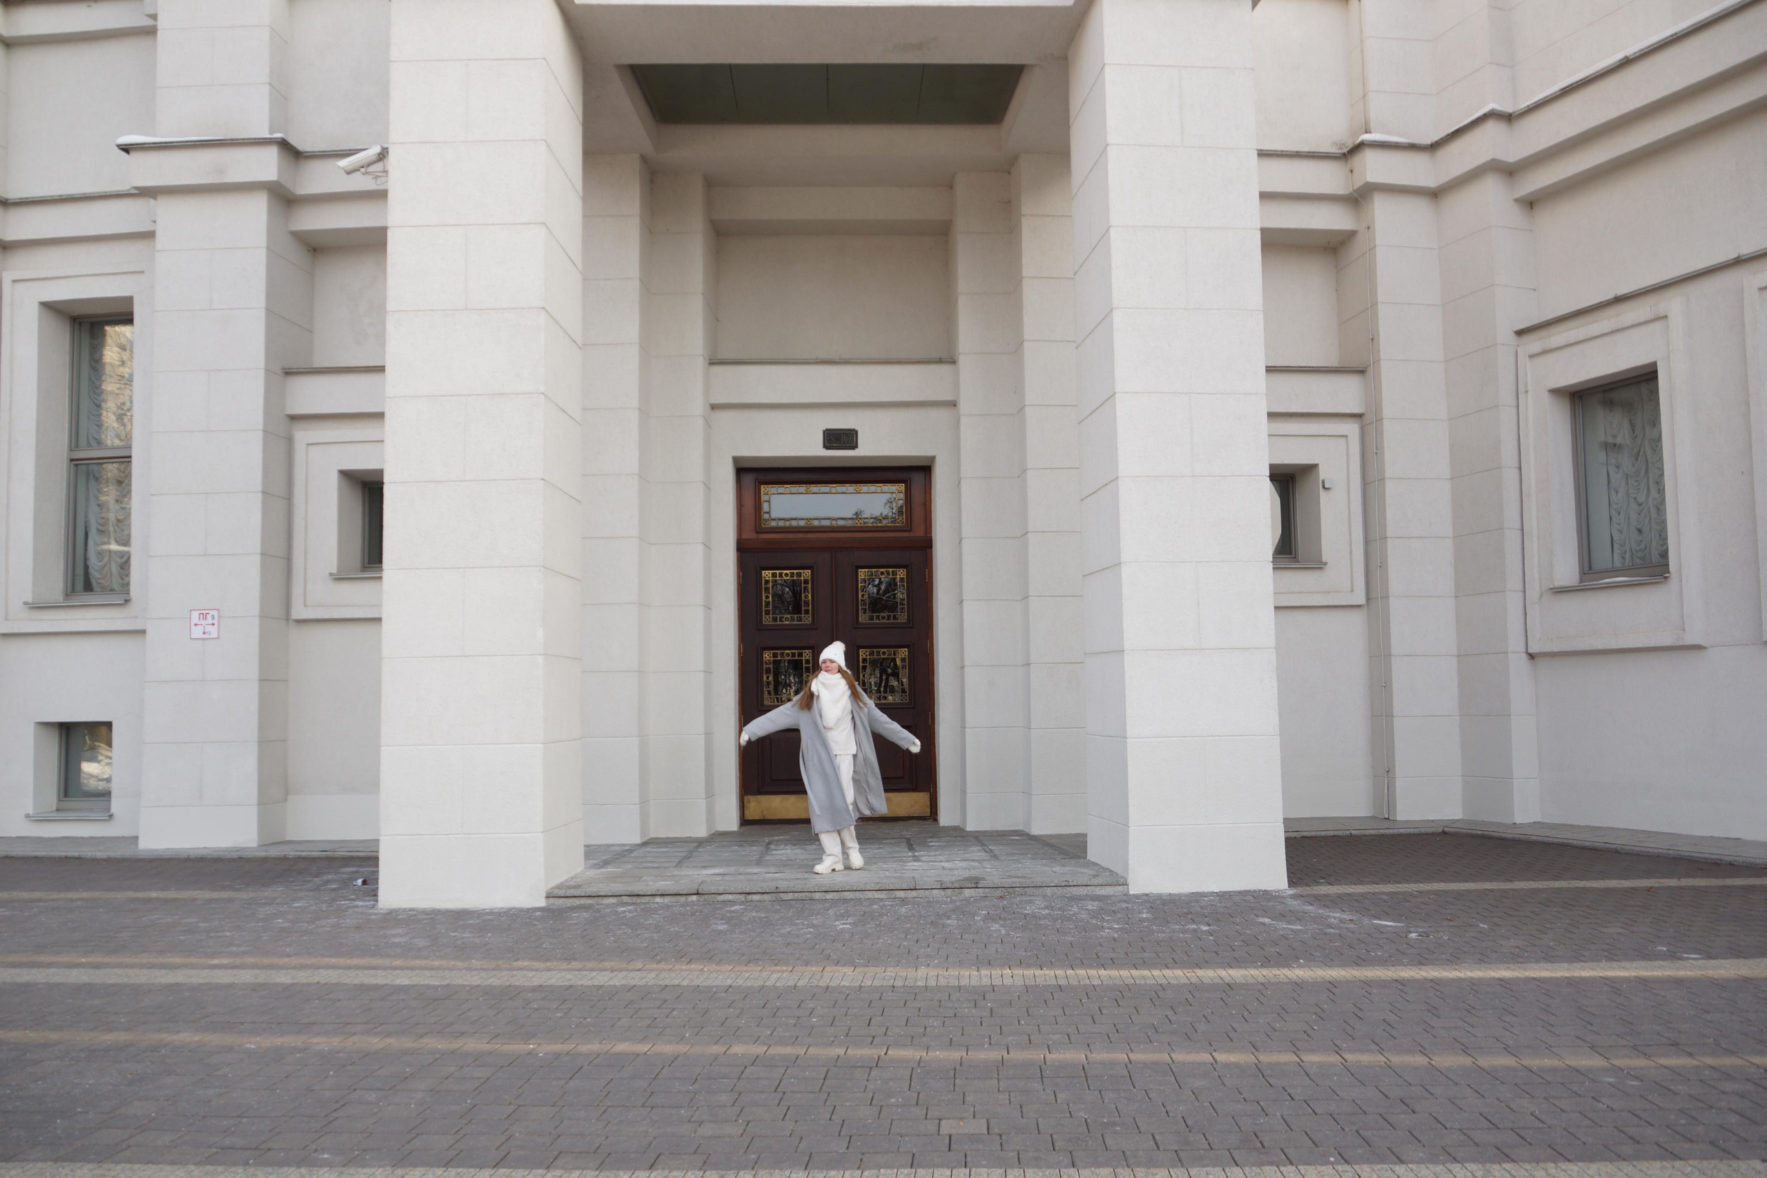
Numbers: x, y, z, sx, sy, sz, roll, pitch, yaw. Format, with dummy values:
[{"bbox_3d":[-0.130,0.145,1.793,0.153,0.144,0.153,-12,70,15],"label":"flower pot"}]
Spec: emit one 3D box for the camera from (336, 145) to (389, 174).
[{"bbox_3d":[-3.769,-3.097,9.584,0.350,0.110,0.110,-20,-7,6],"label":"camera"}]

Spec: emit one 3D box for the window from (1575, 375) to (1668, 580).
[{"bbox_3d":[6.769,-1.000,12.032,0.120,1.802,1.120,1,-5,-22],"label":"window"}]

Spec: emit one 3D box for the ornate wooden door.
[{"bbox_3d":[-0.467,0.554,13.388,1.945,3.586,0.150,-1,-4,-2],"label":"ornate wooden door"}]

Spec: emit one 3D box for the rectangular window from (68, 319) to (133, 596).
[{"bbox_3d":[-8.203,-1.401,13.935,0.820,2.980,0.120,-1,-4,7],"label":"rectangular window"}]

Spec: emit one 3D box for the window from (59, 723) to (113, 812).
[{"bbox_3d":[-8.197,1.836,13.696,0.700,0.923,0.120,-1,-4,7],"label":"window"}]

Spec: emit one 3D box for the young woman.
[{"bbox_3d":[-0.394,1.242,9.897,1.320,1.699,0.500,-2,-4,12],"label":"young woman"}]

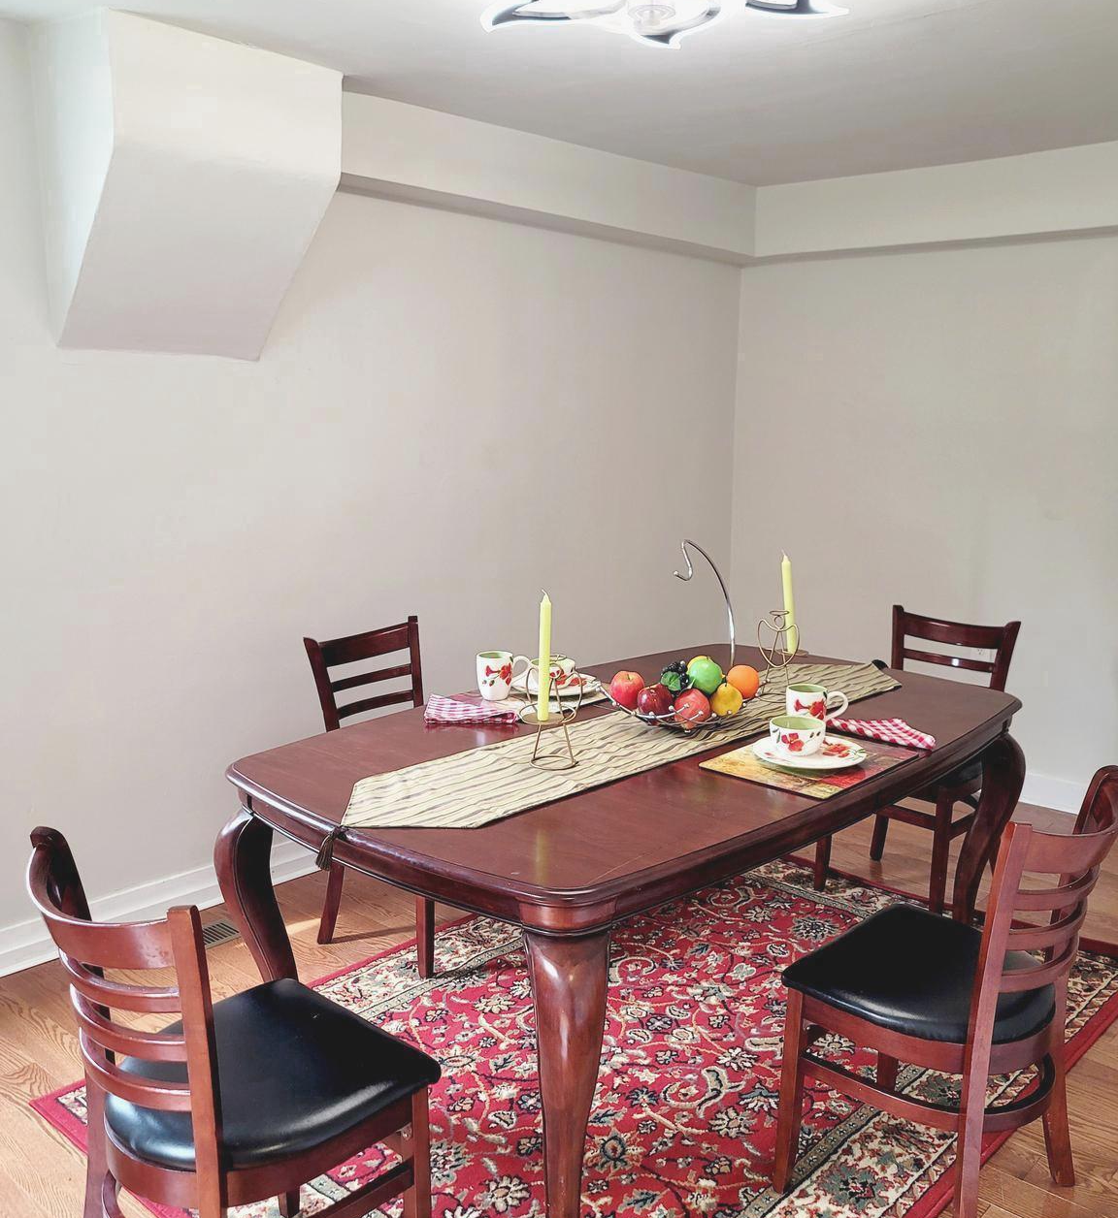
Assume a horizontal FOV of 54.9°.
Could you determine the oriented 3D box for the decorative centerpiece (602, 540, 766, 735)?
[{"bbox_3d":[0.290,0.059,2.481,0.370,0.420,0.375,0,10,0],"label":"decorative centerpiece"}]

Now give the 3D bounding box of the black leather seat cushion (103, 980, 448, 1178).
[{"bbox_3d":[-0.479,0.741,1.714,0.420,0.058,0.415,9,13,42],"label":"black leather seat cushion"}]

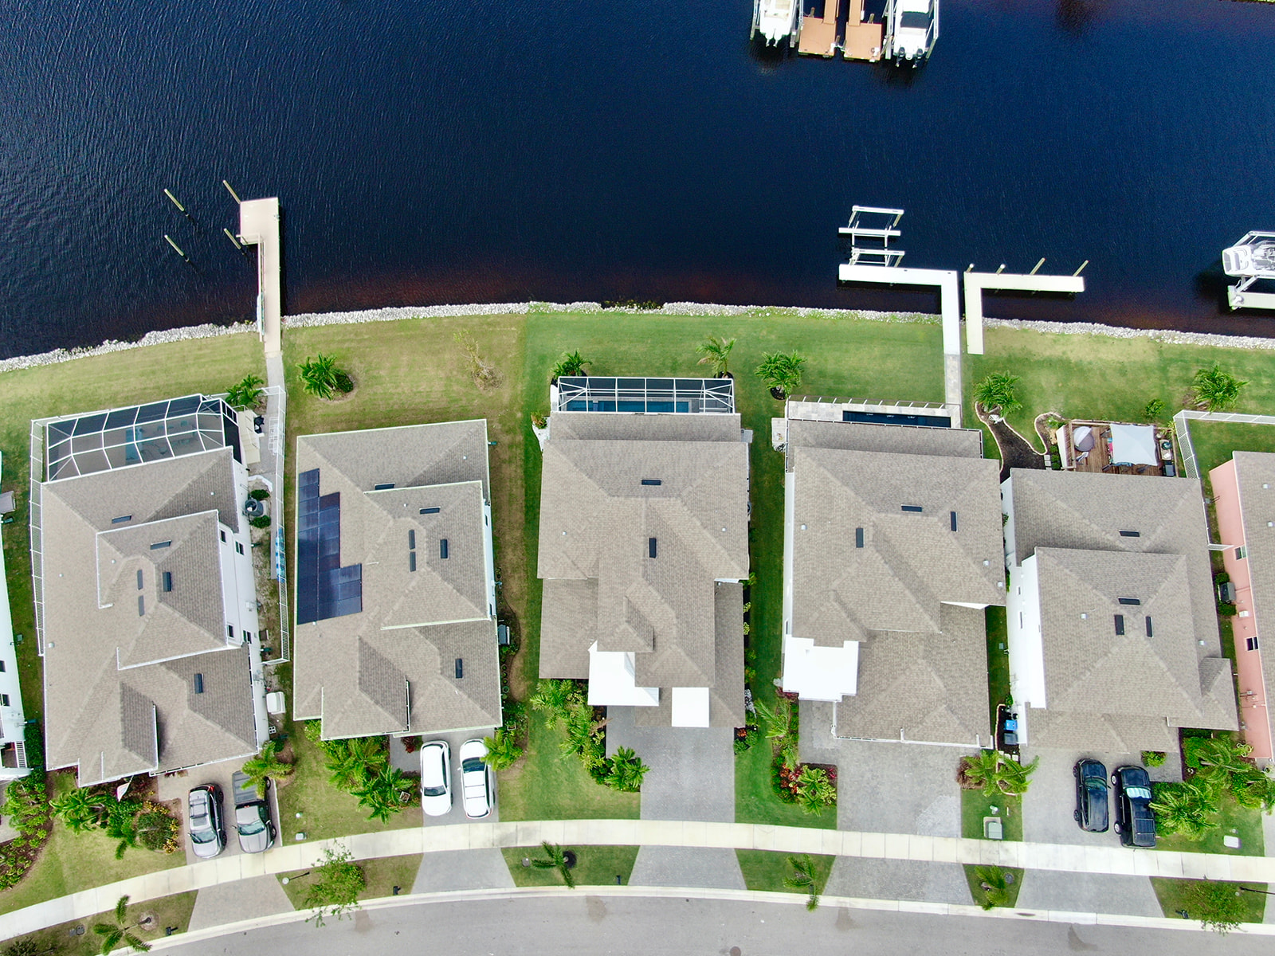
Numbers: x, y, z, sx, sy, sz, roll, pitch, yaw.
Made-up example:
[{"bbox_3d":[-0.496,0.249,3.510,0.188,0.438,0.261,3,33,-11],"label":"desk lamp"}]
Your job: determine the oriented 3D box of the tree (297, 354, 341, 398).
[{"bbox_3d":[-23.519,-7.304,65.747,3.000,3.900,3.350,0,72,0],"label":"tree"}]

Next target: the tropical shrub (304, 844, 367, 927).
[{"bbox_3d":[-18.416,25.062,54.568,3.830,4.700,4.560,0,72,0],"label":"tropical shrub"}]

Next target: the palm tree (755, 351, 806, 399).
[{"bbox_3d":[10.561,-7.555,65.891,3.830,3.400,3.460,0,72,0],"label":"palm tree"}]

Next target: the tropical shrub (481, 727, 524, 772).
[{"bbox_3d":[-8.722,17.895,57.747,2.700,3.100,2.400,0,72,0],"label":"tropical shrub"}]

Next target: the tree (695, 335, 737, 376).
[{"bbox_3d":[5.827,-8.772,66.248,2.950,4.000,3.050,0,72,0],"label":"tree"}]

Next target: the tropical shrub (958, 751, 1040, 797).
[{"bbox_3d":[23.456,19.212,57.659,4.520,3.600,2.880,0,72,0],"label":"tropical shrub"}]

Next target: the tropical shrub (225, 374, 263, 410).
[{"bbox_3d":[-29.011,-6.232,65.706,2.750,3.300,2.700,0,72,0],"label":"tropical shrub"}]

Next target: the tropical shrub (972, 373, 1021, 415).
[{"bbox_3d":[26.547,-6.081,65.617,3.300,3.700,3.100,0,72,0],"label":"tropical shrub"}]

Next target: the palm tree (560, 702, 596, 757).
[{"bbox_3d":[-3.852,16.612,58.398,2.540,3.600,3.640,0,72,0],"label":"palm tree"}]

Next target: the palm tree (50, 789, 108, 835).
[{"bbox_3d":[-35.200,21.206,56.457,3.400,3.500,2.650,0,72,0],"label":"palm tree"}]

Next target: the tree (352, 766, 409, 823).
[{"bbox_3d":[-16.318,20.260,56.818,3.550,3.400,3.400,0,72,0],"label":"tree"}]

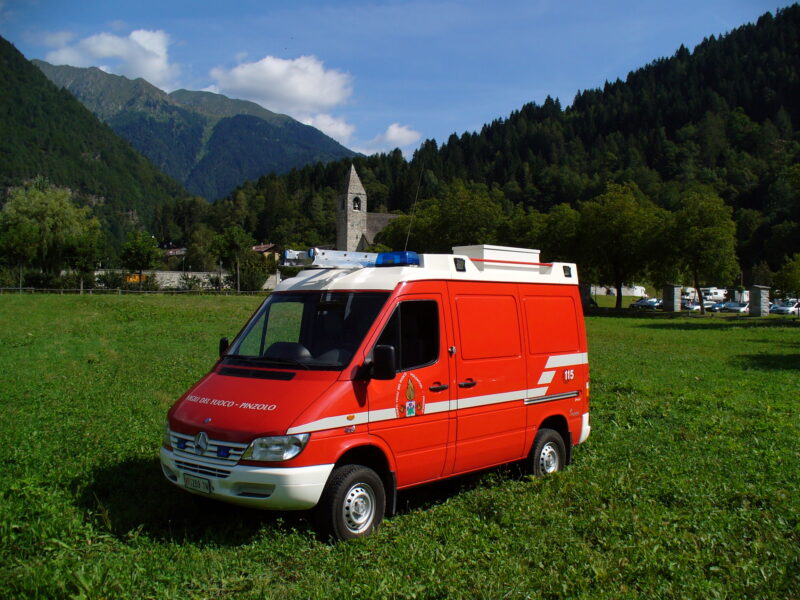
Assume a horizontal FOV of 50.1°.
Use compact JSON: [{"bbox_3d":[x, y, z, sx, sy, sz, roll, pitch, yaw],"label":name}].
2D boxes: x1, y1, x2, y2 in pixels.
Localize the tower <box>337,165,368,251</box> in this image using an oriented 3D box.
[{"bbox_3d":[-8.925,-13.285,160.000,4.300,24.000,4.300,0,0,-32],"label":"tower"}]

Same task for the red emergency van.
[{"bbox_3d":[-0.053,0.738,8.640,2.000,2.620,4.880,0,0,40],"label":"red emergency van"}]

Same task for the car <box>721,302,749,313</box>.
[{"bbox_3d":[42.753,0.973,108.000,4.250,1.450,1.750,0,0,-38],"label":"car"}]

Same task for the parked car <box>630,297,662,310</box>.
[{"bbox_3d":[31.422,0.484,109.000,4.300,1.450,1.750,0,0,-34],"label":"parked car"}]

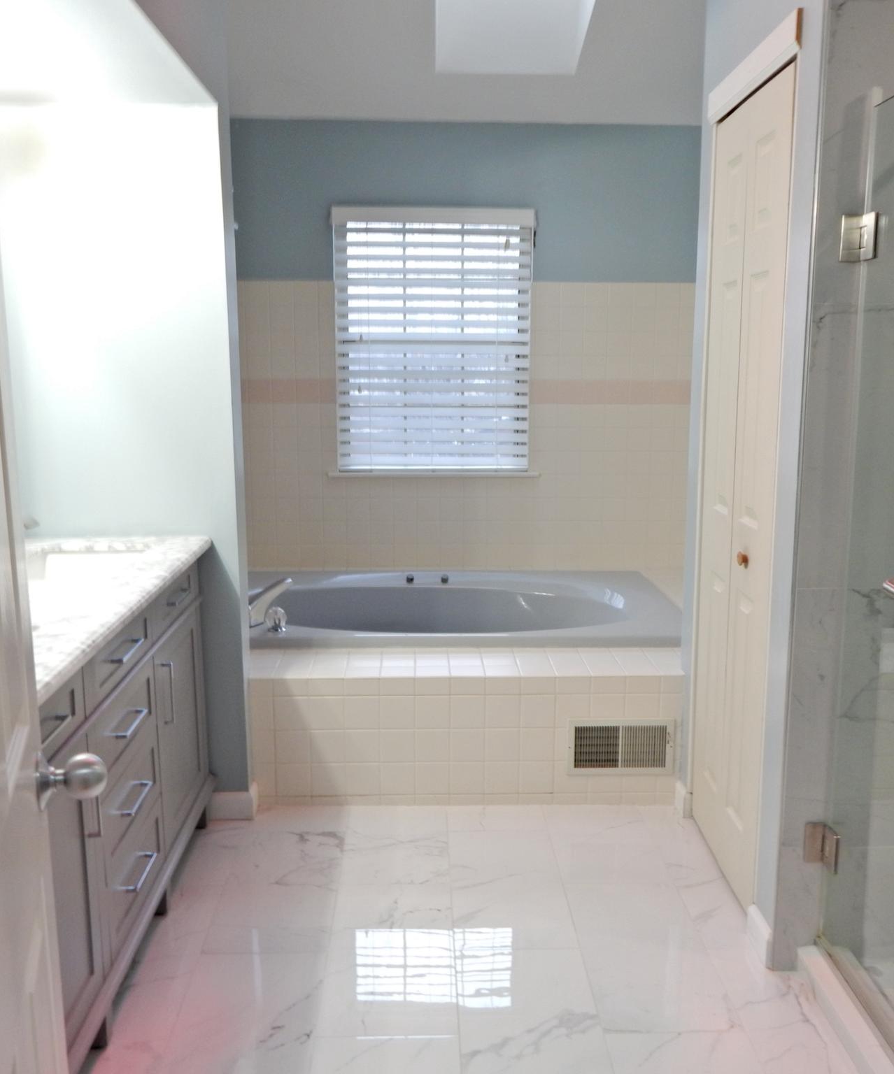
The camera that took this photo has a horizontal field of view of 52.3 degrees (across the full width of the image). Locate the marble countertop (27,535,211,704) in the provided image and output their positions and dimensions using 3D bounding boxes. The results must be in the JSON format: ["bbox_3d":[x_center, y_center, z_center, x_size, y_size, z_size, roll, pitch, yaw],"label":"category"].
[{"bbox_3d":[-0.975,0.164,1.999,0.570,0.034,1.486,0,11,-1],"label":"marble countertop"}]

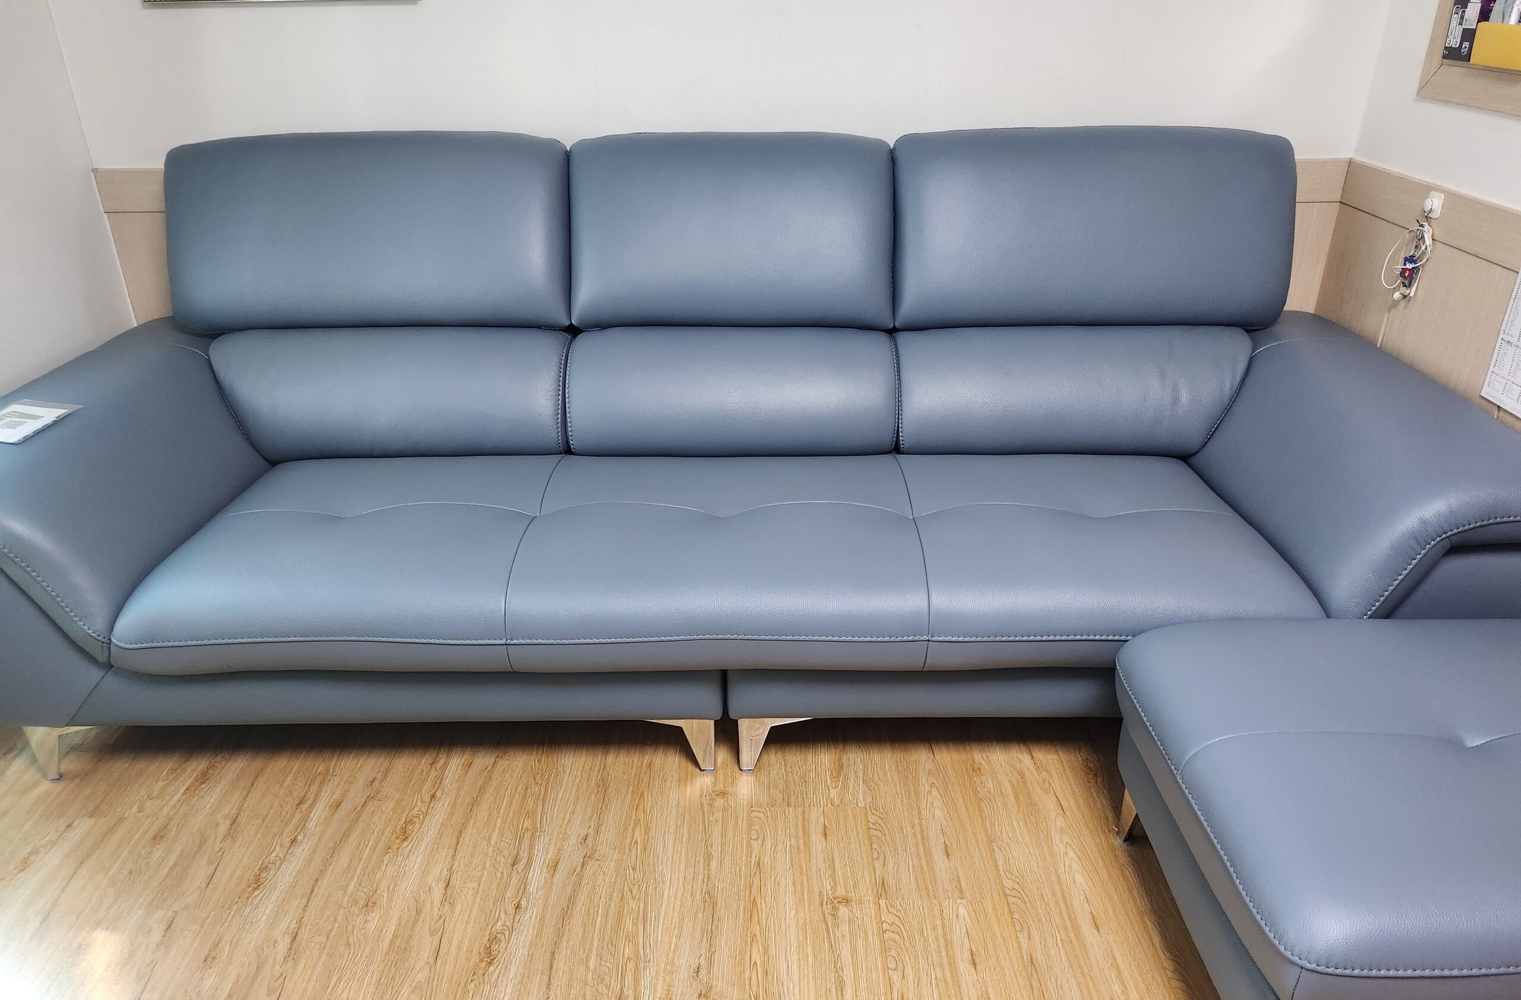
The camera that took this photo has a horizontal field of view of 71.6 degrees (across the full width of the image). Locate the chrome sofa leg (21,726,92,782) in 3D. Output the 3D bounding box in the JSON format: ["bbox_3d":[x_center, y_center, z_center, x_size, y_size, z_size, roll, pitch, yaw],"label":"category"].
[{"bbox_3d":[-1.266,0.438,1.976,0.130,0.120,0.117,0,27,0],"label":"chrome sofa leg"}]

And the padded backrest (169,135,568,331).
[{"bbox_3d":[-0.829,-0.567,2.286,0.851,0.402,0.170,0,10,0],"label":"padded backrest"}]

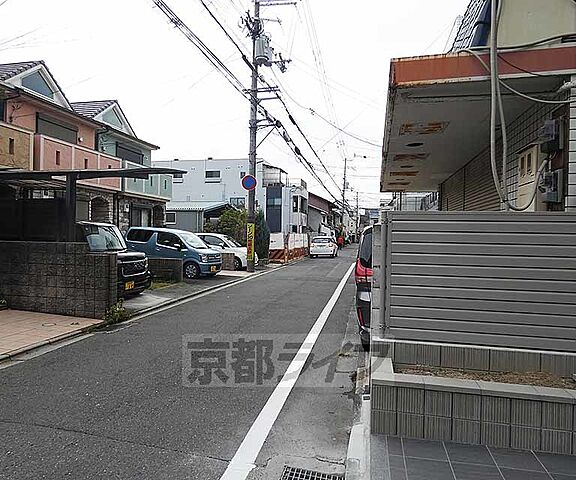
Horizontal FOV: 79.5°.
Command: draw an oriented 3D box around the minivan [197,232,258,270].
[{"bbox_3d":[-3.210,0.506,15.807,3.850,1.530,1.680,1,1,15],"label":"minivan"}]

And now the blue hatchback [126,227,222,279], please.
[{"bbox_3d":[-4.159,0.465,12.856,3.395,1.650,1.475,1,1,15],"label":"blue hatchback"}]

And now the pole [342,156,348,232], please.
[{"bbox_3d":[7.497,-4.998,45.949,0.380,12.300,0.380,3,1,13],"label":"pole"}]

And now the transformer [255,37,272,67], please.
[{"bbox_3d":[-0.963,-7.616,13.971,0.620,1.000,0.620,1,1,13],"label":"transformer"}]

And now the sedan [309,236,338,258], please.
[{"bbox_3d":[2.781,0.533,25.407,1.700,1.470,4.400,1,1,13],"label":"sedan"}]

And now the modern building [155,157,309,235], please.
[{"bbox_3d":[-5.830,-3.600,37.609,15.800,9.200,6.400,1,1,13],"label":"modern building"}]

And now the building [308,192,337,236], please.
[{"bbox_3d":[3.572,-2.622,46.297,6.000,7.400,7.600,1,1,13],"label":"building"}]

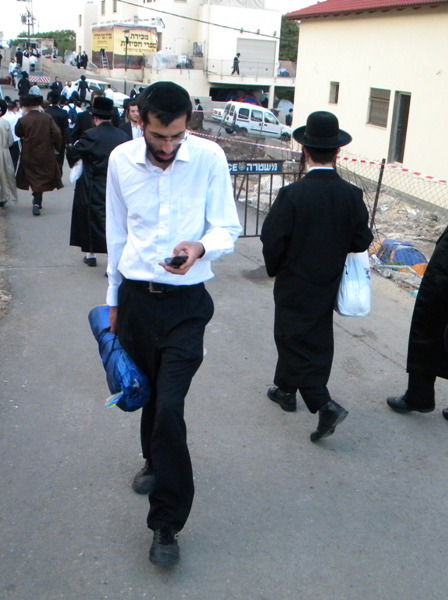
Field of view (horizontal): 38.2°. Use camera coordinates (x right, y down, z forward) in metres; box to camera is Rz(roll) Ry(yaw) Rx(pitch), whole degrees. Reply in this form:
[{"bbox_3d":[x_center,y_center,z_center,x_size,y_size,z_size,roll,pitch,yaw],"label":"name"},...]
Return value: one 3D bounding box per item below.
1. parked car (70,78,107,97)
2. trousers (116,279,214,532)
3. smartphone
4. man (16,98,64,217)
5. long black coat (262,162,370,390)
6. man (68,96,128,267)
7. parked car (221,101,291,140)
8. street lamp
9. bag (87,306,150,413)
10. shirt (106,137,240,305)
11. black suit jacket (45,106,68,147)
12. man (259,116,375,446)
[{"bbox_3d":[-8.177,-13.275,41.500,4.200,1.500,1.700,19,24,28],"label":"parked car"},{"bbox_3d":[-0.233,0.409,2.591,0.390,0.990,0.520,1,19,-3],"label":"trousers"},{"bbox_3d":[-0.147,-0.121,2.030,0.055,0.016,0.108,9,14,38],"label":"smartphone"},{"bbox_3d":[-2.895,-2.255,10.100,0.700,1.800,0.520,-3,21,-15],"label":"man"},{"bbox_3d":[0.512,-0.107,3.600,0.560,1.240,0.400,-3,19,-15],"label":"long black coat"},{"bbox_3d":[-1.407,-1.296,7.200,0.620,1.860,0.500,-4,21,-16],"label":"man"},{"bbox_3d":[2.200,-10.400,37.800,4.050,1.820,1.680,1,18,-19],"label":"parked car"},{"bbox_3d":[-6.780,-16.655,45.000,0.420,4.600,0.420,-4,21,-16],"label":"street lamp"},{"bbox_3d":[-0.396,0.204,2.420,0.145,0.145,0.460,-7,59,-26],"label":"bag"},{"bbox_3d":[-0.173,-0.251,2.297,0.500,0.630,0.370,1,19,-3],"label":"shirt"},{"bbox_3d":[-2.830,-2.922,10.900,0.500,0.760,0.300,-3,21,-14],"label":"black suit jacket"},{"bbox_3d":[0.503,-0.130,3.589,0.580,1.760,0.600,-3,19,-15],"label":"man"}]

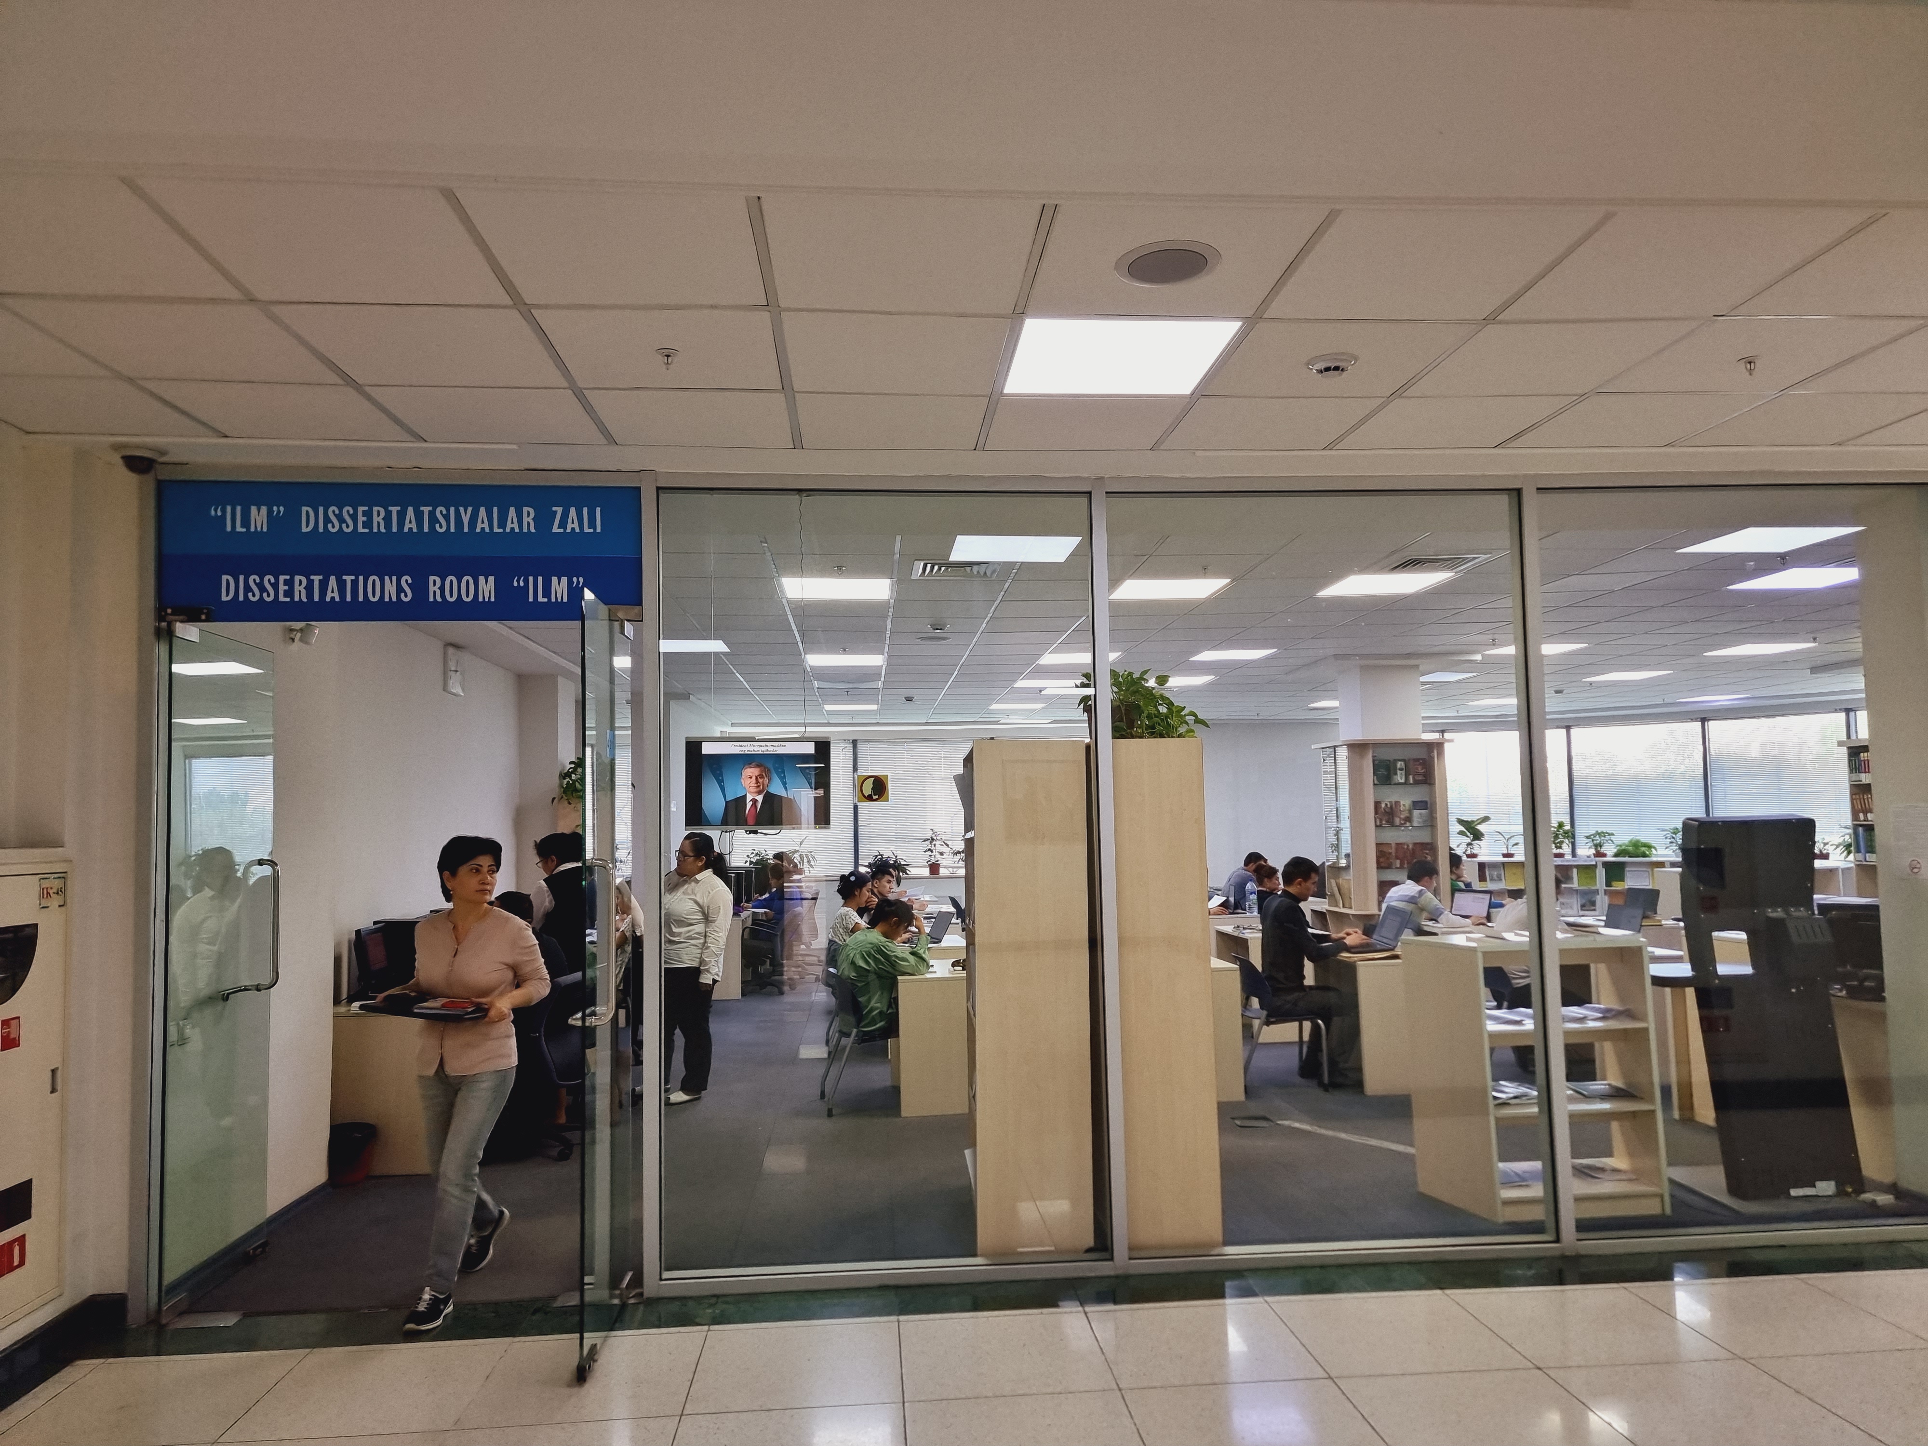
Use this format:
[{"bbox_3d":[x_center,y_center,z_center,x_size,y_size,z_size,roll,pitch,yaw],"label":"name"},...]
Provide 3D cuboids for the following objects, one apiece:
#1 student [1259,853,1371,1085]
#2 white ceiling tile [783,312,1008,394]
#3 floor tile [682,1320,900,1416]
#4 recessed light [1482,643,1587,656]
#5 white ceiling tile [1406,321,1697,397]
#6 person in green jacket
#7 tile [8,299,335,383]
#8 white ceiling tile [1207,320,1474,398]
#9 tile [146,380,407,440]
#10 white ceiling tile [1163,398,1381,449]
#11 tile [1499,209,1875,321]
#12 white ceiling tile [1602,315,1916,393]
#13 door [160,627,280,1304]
[{"bbox_3d":[2.081,1.472,7.966,0.660,1.330,0.490,-1,-4,-4],"label":"student"},{"bbox_3d":[-0.188,-0.997,3.592,0.588,0.025,0.588,-1,-4,-4],"label":"white ceiling tile"},{"bbox_3d":[-0.483,1.889,3.935,0.595,0.015,0.600,-1,-4,-5],"label":"floor tile"},{"bbox_3d":[4.423,-0.564,10.397,0.590,0.030,0.590,-1,-4,-4],"label":"recessed light"},{"bbox_3d":[1.616,-1.017,3.724,0.580,0.015,0.590,-1,-4,-4],"label":"white ceiling tile"},{"bbox_3d":[-0.377,1.574,7.577,0.680,1.155,0.480,-1,-4,-5],"label":"person in green jacket"},{"bbox_3d":[-1.959,-0.968,3.400,0.580,0.015,0.590,-1,-4,-4],"label":"tile"},{"bbox_3d":[1.017,-1.007,3.688,0.580,0.015,0.590,-1,-4,-4],"label":"white ceiling tile"},{"bbox_3d":[-2.040,-0.948,4.029,0.588,0.025,0.561,-1,-4,-4],"label":"tile"},{"bbox_3d":[0.967,-0.962,4.255,0.590,0.020,0.570,-1,-5,-4],"label":"white ceiling tile"},{"bbox_3d":[1.665,-1.078,3.140,0.588,0.025,0.560,-1,-4,-4],"label":"tile"},{"bbox_3d":[2.200,-1.024,3.741,0.595,0.020,0.600,-1,-4,-5],"label":"white ceiling tile"},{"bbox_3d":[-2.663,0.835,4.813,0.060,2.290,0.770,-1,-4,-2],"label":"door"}]

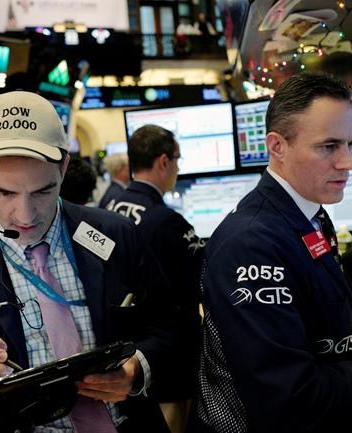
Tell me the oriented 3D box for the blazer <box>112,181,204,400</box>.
[{"bbox_3d":[-0.059,0.264,1.800,0.570,0.780,0.400,0,6,41],"label":"blazer"}]

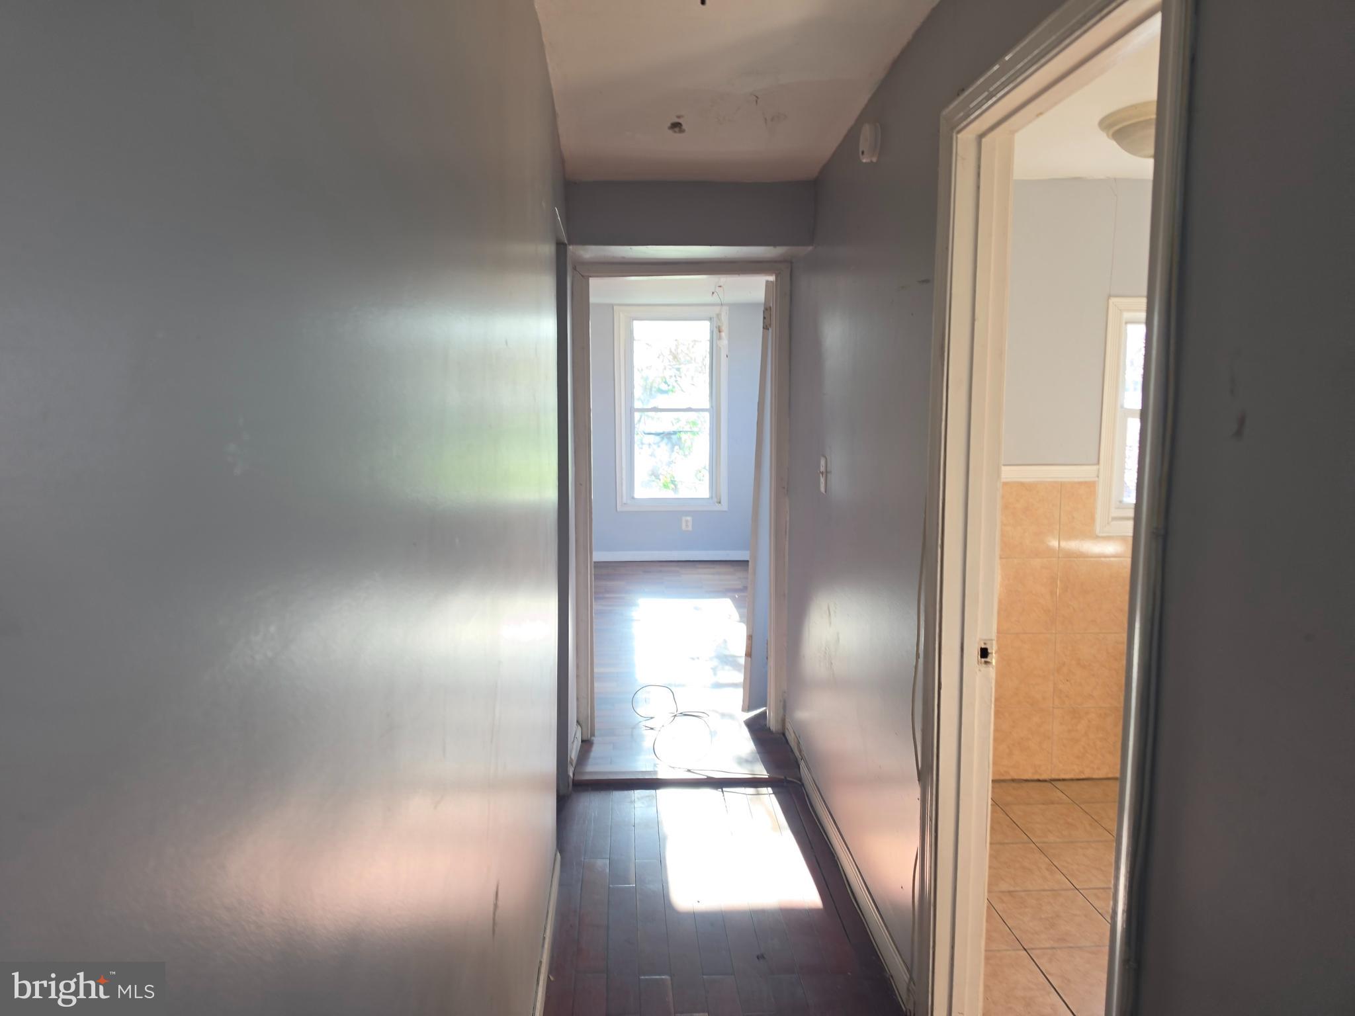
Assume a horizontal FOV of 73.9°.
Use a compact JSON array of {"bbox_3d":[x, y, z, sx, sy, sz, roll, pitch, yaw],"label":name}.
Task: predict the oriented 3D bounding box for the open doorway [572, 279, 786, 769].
[{"bbox_3d":[0.026,-0.009,4.027,0.935,2.107,0.130,0,7,-3],"label":"open doorway"}]

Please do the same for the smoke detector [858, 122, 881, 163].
[{"bbox_3d":[0.551,-1.046,2.579,0.035,0.105,0.105,0,7,-3],"label":"smoke detector"}]

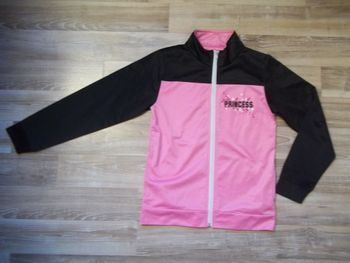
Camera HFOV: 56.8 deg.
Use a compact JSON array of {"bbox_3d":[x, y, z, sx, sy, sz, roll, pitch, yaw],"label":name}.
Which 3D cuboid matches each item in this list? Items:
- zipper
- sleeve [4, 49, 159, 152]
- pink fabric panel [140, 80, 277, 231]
[{"bbox_3d":[0.111,0.013,0.931,0.016,0.010,0.509,2,83,0],"label":"zipper"},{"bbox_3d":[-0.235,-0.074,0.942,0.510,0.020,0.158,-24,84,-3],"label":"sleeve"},{"bbox_3d":[0.104,0.066,0.928,0.377,0.018,0.416,2,83,0],"label":"pink fabric panel"}]

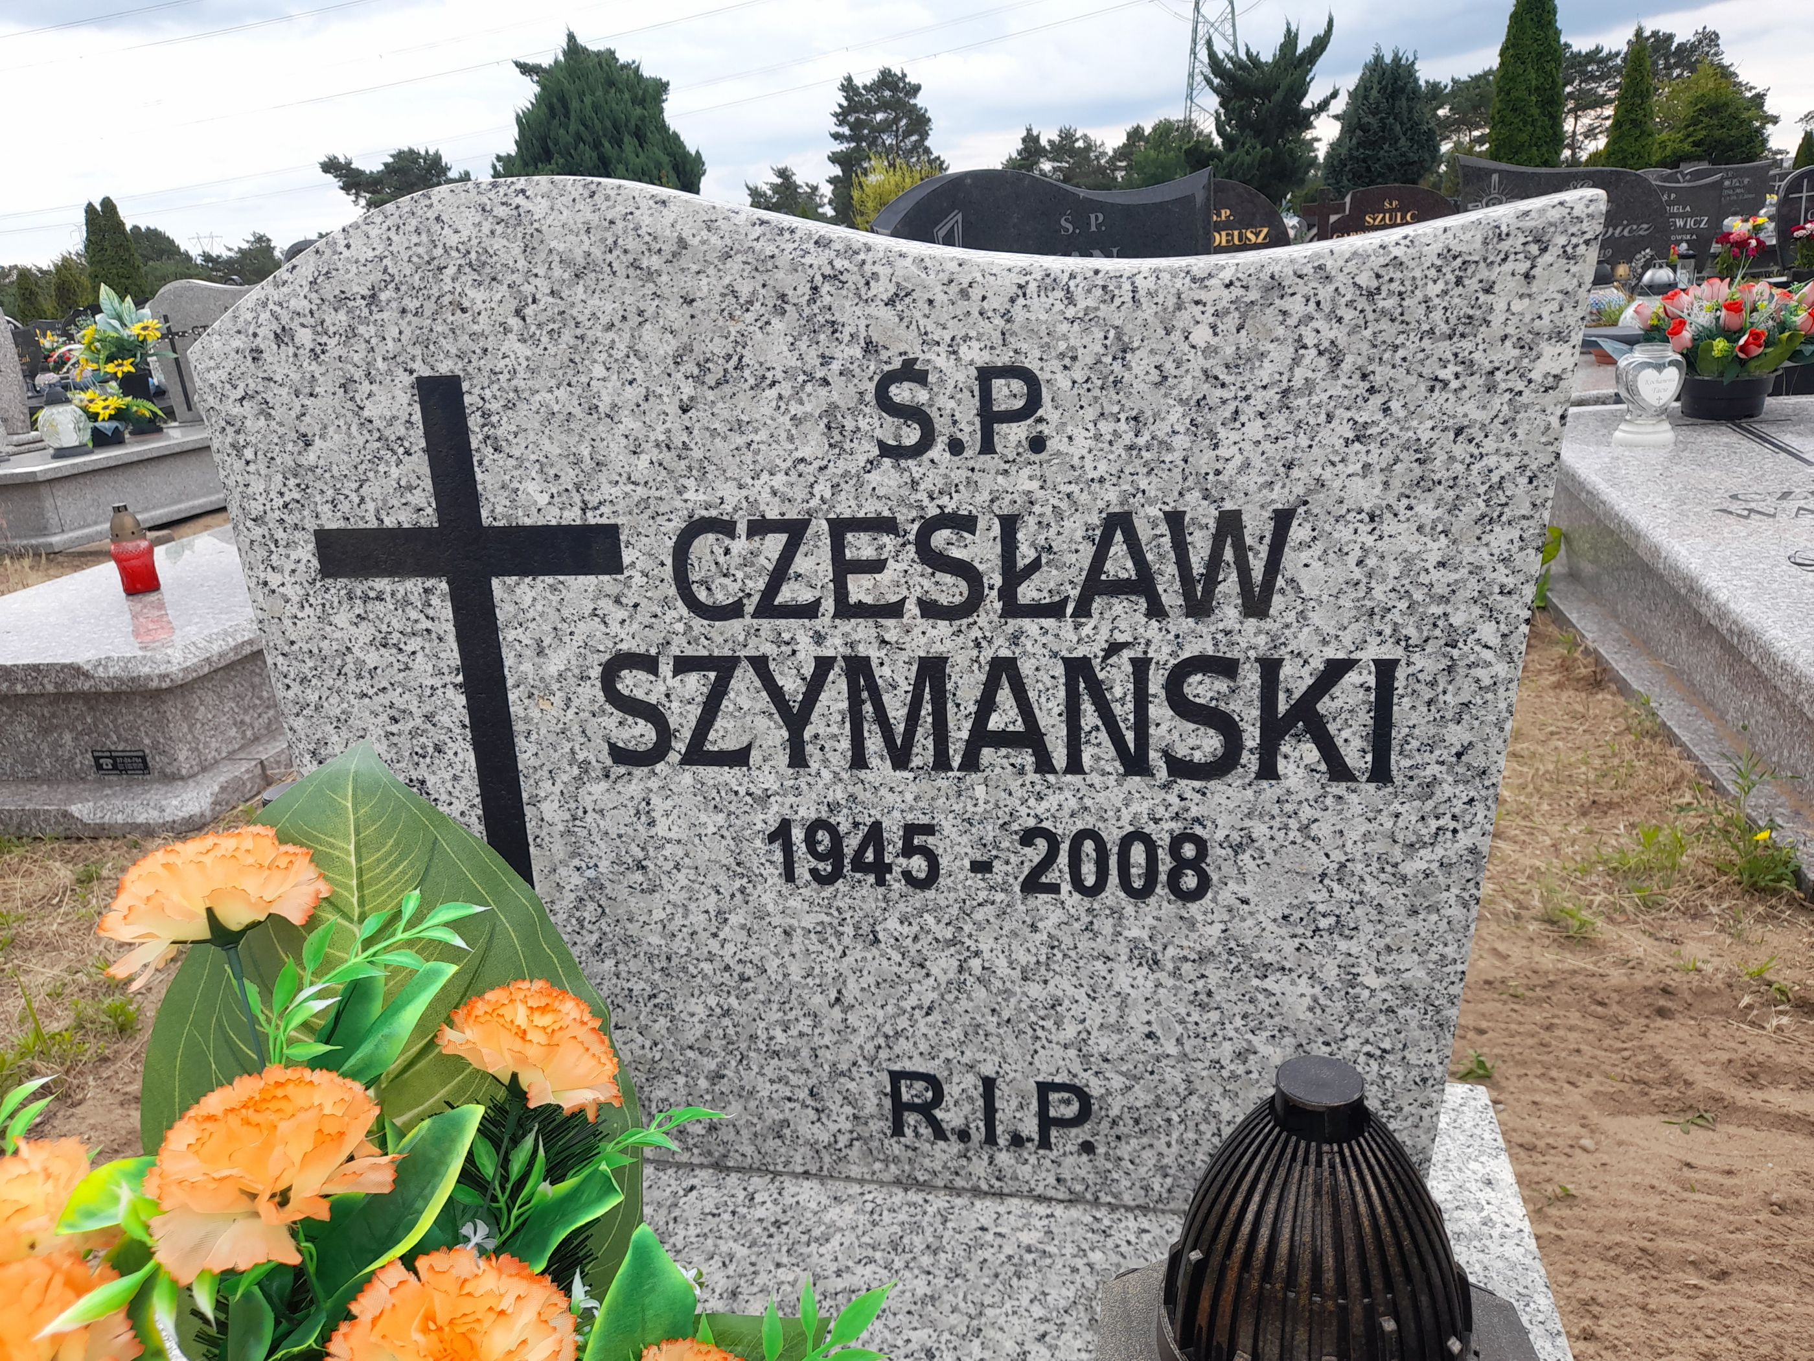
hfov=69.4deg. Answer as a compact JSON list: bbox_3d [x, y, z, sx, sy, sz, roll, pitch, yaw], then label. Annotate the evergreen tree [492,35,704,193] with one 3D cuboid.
[{"bbox_3d":[-4.106,-7.110,18.617,2.882,3.811,2.882,-7,19,-10],"label":"evergreen tree"}]

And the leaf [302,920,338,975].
[{"bbox_3d":[-0.225,0.103,0.502,0.010,0.025,0.006,32,11,3],"label":"leaf"}]

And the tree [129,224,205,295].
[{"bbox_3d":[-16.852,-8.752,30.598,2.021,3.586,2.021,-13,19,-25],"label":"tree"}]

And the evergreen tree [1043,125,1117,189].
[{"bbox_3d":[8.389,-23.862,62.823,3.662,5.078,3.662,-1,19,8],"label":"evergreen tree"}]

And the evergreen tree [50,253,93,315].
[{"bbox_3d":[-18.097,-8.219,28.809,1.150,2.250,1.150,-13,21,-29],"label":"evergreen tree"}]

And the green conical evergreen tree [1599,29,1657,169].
[{"bbox_3d":[8.664,-6.197,15.746,0.662,3.031,0.662,4,19,28],"label":"green conical evergreen tree"}]

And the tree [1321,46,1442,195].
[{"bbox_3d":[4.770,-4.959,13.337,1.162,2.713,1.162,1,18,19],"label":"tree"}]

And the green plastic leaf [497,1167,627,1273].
[{"bbox_3d":[-0.139,0.215,0.520,0.066,0.020,0.034,-32,67,-24],"label":"green plastic leaf"}]

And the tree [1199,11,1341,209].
[{"bbox_3d":[3.526,-4.787,12.689,1.313,2.966,1.313,0,17,16],"label":"tree"}]

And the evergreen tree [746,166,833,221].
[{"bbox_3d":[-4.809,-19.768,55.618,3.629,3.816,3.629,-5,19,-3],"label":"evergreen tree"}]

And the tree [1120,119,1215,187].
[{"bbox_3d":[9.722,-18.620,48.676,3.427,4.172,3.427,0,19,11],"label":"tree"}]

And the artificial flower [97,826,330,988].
[{"bbox_3d":[-0.265,0.084,0.500,0.086,0.055,0.080,-14,10,-29],"label":"artificial flower"}]

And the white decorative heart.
[{"bbox_3d":[1.486,-0.579,2.600,0.092,0.088,0.012,0,19,13],"label":"white decorative heart"}]

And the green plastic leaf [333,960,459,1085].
[{"bbox_3d":[-0.204,0.137,0.525,0.026,0.068,0.014,47,9,16],"label":"green plastic leaf"}]

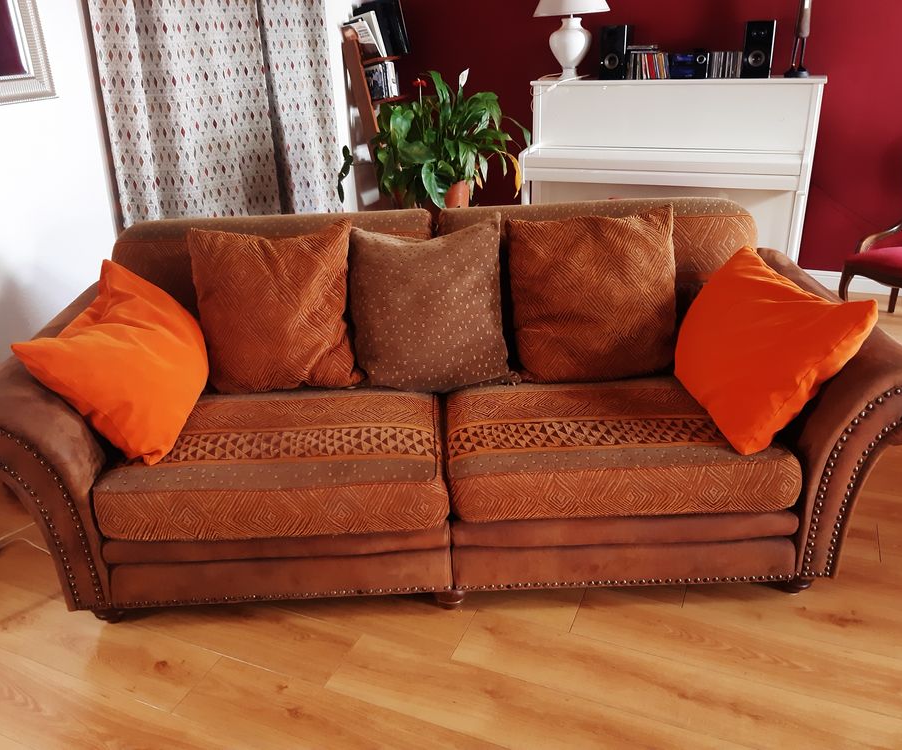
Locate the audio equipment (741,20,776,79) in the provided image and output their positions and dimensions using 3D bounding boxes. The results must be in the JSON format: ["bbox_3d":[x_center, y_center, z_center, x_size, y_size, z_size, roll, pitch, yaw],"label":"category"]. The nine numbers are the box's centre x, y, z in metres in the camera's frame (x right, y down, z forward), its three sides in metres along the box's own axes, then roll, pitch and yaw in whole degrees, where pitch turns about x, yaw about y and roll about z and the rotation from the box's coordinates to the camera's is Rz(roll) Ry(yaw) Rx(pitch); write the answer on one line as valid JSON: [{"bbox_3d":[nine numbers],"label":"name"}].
[{"bbox_3d":[1.608,-1.691,3.921,0.150,0.270,0.200,7,23,20],"label":"audio equipment"}]

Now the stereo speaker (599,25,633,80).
[{"bbox_3d":[0.917,-1.781,4.172,0.150,0.270,0.200,7,23,20],"label":"stereo speaker"}]

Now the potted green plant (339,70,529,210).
[{"bbox_3d":[-0.086,-1.286,4.236,0.970,0.780,0.680,-2,24,0],"label":"potted green plant"}]

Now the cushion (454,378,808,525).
[{"bbox_3d":[0.425,0.145,2.157,0.880,0.165,0.700,-2,24,0],"label":"cushion"}]

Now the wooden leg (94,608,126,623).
[{"bbox_3d":[-0.934,0.631,2.062,0.078,0.065,0.078,-2,24,0],"label":"wooden leg"}]

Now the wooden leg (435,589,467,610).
[{"bbox_3d":[0.000,0.594,2.064,0.078,0.065,0.078,-2,24,0],"label":"wooden leg"}]

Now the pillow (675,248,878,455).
[{"bbox_3d":[0.746,-0.080,1.847,0.150,0.410,0.420,21,18,-22],"label":"pillow"}]

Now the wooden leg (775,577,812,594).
[{"bbox_3d":[0.942,0.556,2.066,0.078,0.065,0.078,-2,24,0],"label":"wooden leg"}]

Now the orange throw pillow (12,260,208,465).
[{"bbox_3d":[-0.786,-0.045,1.821,0.150,0.400,0.410,-28,24,22],"label":"orange throw pillow"}]

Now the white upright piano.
[{"bbox_3d":[1.192,-1.044,4.253,1.511,1.166,0.590,7,23,20],"label":"white upright piano"}]

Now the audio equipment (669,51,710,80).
[{"bbox_3d":[1.273,-1.653,4.015,0.195,0.125,0.230,8,26,22],"label":"audio equipment"}]

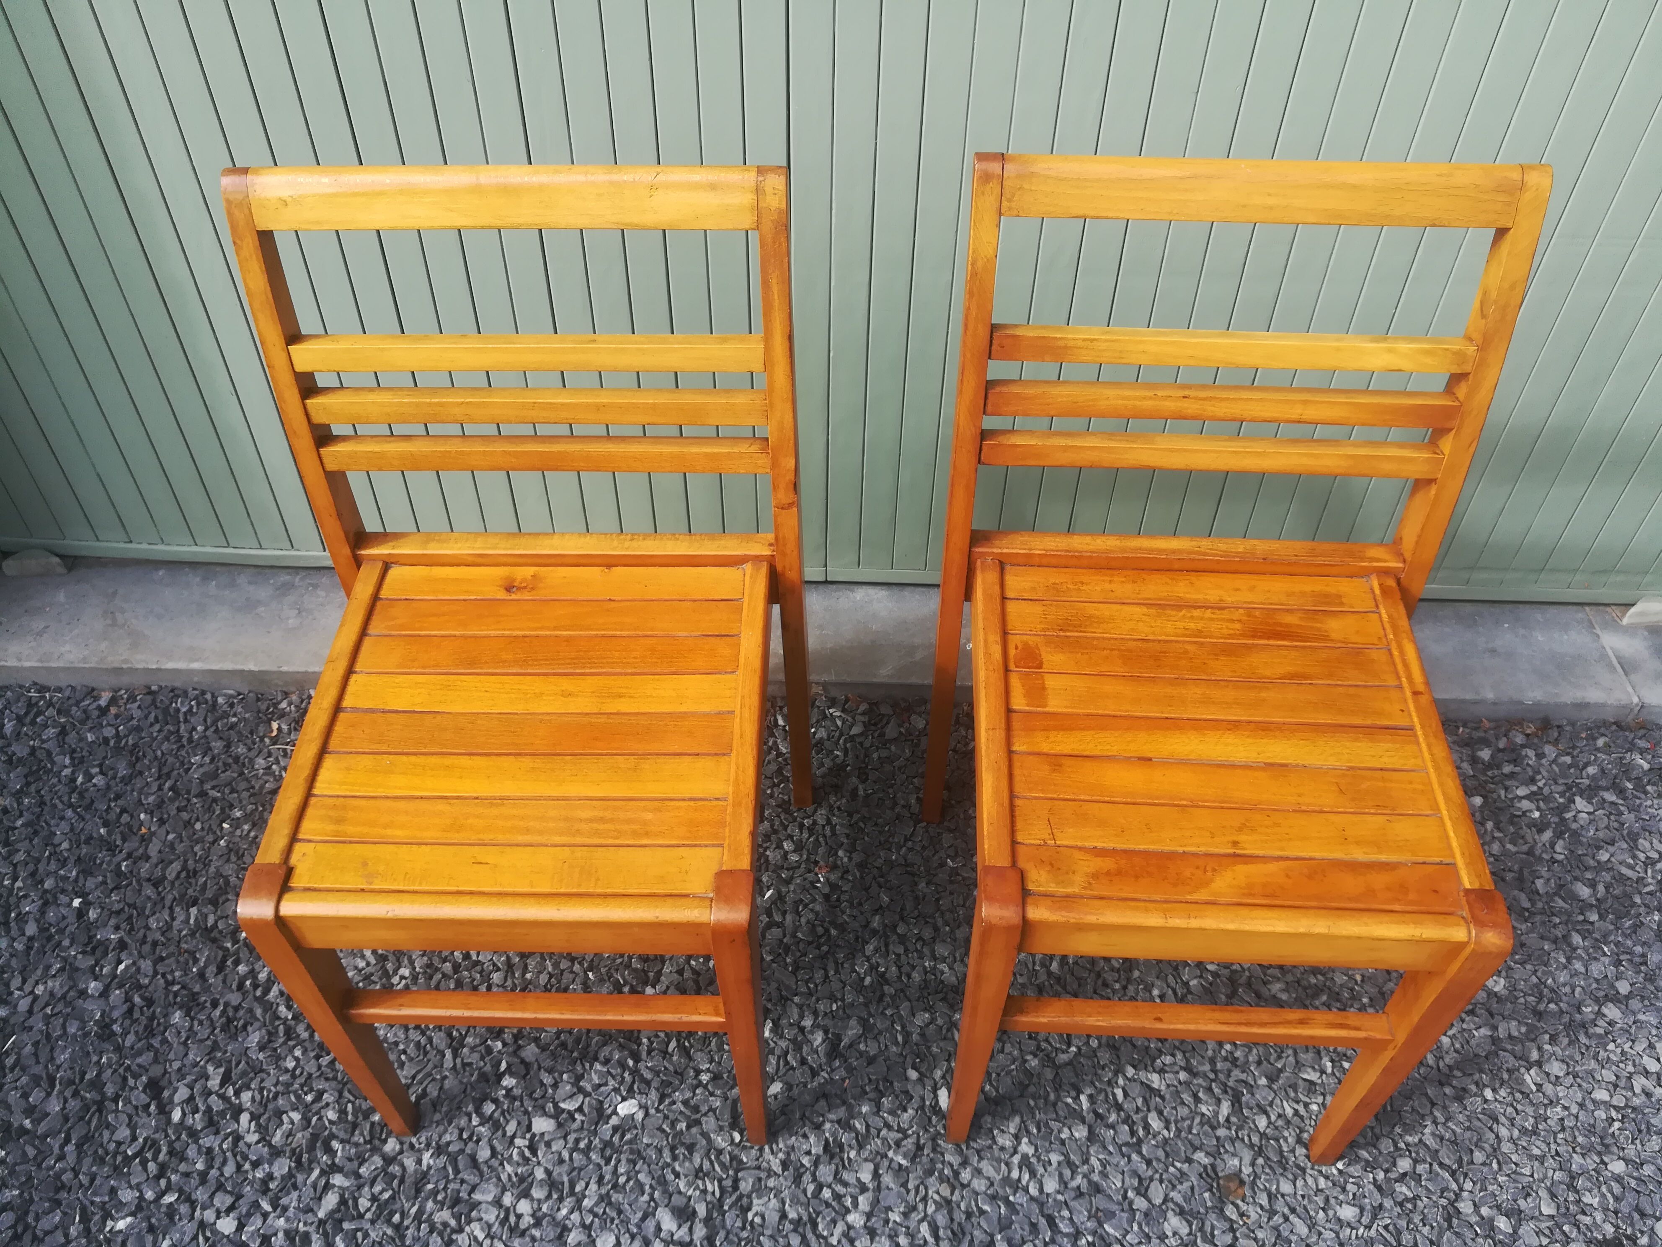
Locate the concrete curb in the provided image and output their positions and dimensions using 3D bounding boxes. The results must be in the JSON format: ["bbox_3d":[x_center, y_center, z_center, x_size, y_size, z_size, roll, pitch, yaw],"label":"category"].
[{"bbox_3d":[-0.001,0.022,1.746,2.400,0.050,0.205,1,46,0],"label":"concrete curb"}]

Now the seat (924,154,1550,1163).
[{"bbox_3d":[0.324,0.087,1.112,0.445,0.828,0.462,2,46,2],"label":"seat"}]

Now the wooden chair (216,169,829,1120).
[{"bbox_3d":[-0.255,0.083,1.132,0.445,0.828,0.462,1,46,1],"label":"wooden chair"}]

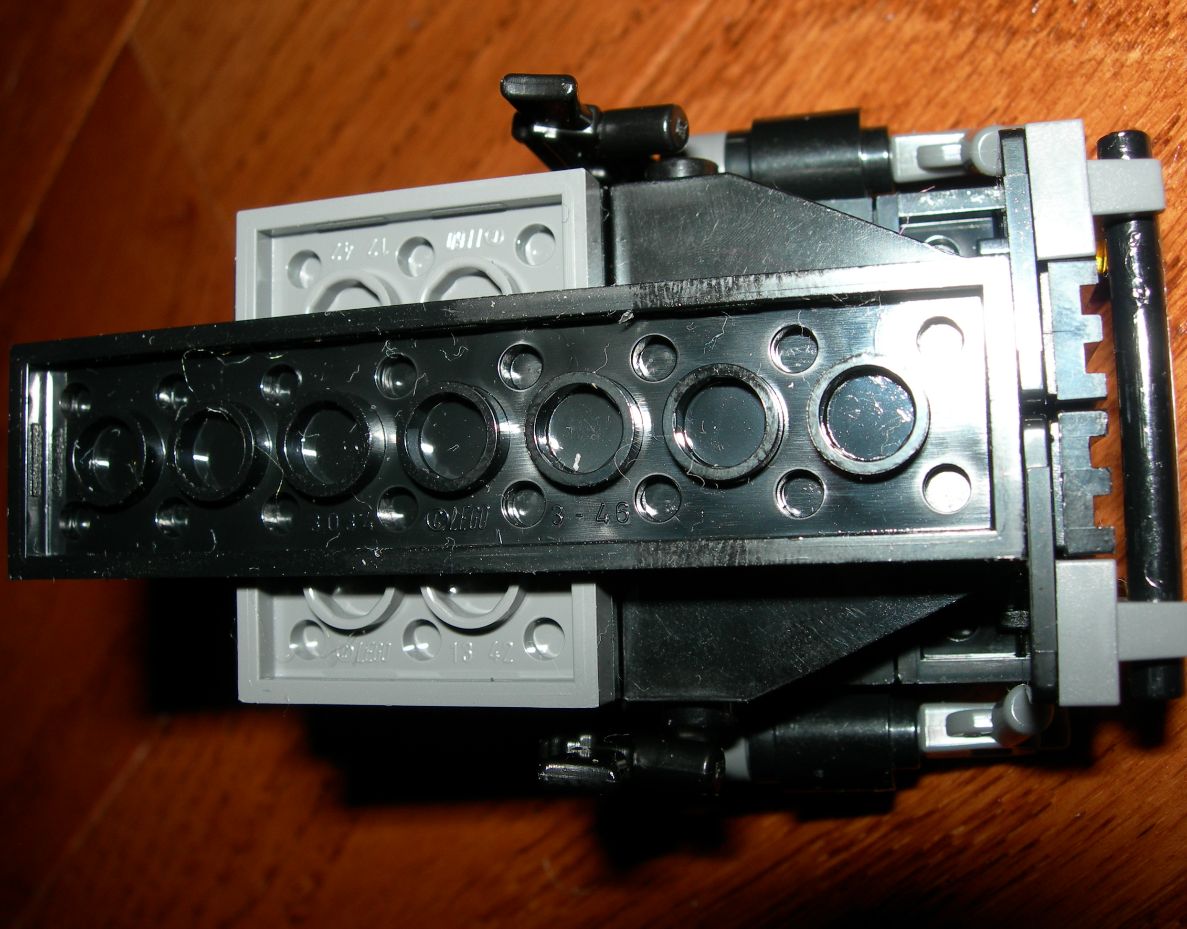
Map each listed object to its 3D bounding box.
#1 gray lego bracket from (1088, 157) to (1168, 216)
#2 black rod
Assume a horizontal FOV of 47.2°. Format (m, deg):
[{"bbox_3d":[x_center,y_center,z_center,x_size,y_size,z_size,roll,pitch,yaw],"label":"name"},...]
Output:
[{"bbox_3d":[0.031,-0.016,0.078,0.004,0.005,0.003,-5,85,18],"label":"gray lego bracket"},{"bbox_3d":[0.031,-0.003,0.077,0.003,0.003,0.032,-3,85,18],"label":"black rod"}]

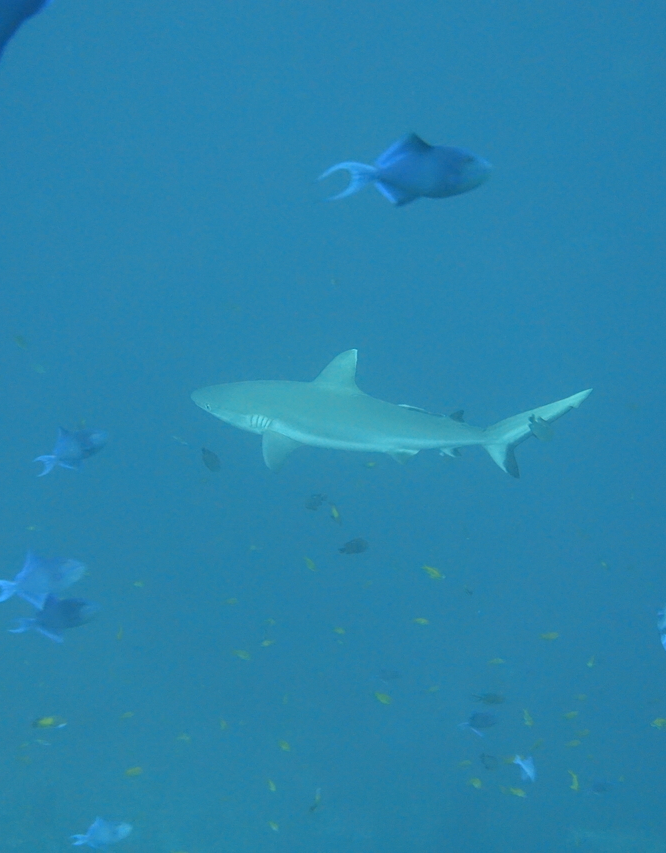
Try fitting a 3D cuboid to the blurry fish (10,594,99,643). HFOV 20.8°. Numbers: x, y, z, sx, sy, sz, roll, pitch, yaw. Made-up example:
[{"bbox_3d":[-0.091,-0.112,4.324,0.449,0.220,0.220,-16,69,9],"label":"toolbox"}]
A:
[{"bbox_3d":[-0.814,0.561,5.300,0.275,0.135,0.065,-11,9,-16],"label":"blurry fish"}]

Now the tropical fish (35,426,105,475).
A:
[{"bbox_3d":[-0.865,0.079,6.000,0.265,0.135,0.065,-19,13,-21],"label":"tropical fish"}]

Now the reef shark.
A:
[{"bbox_3d":[0.213,-0.044,6.600,1.470,0.420,0.420,5,9,10],"label":"reef shark"}]

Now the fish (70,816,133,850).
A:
[{"bbox_3d":[-0.872,1.523,6.800,0.245,0.115,0.065,-13,9,-15],"label":"fish"}]

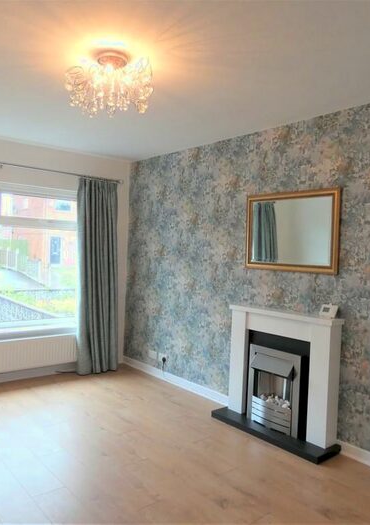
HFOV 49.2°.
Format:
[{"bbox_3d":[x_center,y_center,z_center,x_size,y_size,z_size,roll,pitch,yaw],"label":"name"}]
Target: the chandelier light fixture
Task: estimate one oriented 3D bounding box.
[{"bbox_3d":[-0.412,-1.002,2.244,0.471,0.269,0.471,2,1,0],"label":"chandelier light fixture"}]

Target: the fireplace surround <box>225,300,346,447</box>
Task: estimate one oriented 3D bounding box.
[{"bbox_3d":[0.739,0.829,3.160,0.175,0.887,0.939,1,1,-41],"label":"fireplace surround"}]

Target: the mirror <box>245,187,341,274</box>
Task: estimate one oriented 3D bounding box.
[{"bbox_3d":[0.824,-0.239,3.194,0.039,0.619,0.838,1,1,-41],"label":"mirror"}]

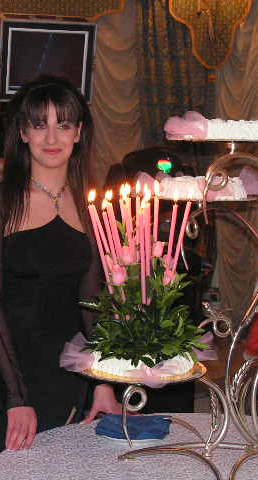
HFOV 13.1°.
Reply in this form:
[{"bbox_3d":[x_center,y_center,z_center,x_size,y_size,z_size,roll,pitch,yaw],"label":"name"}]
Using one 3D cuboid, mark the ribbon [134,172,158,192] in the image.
[{"bbox_3d":[0.048,-0.159,3.150,0.075,0.070,0.075,4,6,19],"label":"ribbon"}]

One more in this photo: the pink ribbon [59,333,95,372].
[{"bbox_3d":[-0.132,0.287,2.880,0.090,0.098,0.090,4,6,19],"label":"pink ribbon"}]

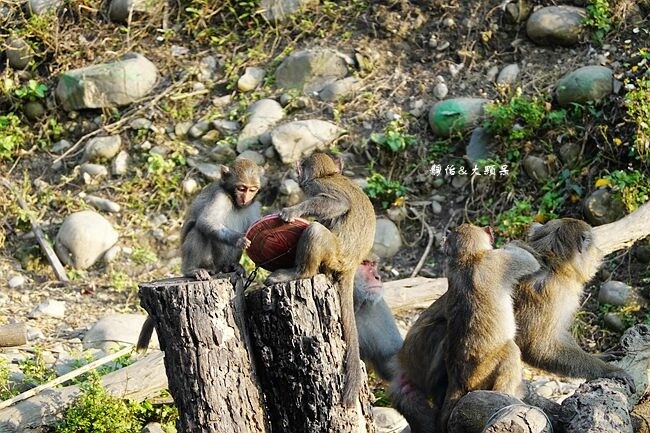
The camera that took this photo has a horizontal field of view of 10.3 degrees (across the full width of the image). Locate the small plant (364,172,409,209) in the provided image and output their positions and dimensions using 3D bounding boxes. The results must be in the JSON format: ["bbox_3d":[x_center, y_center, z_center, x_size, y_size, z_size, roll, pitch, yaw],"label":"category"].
[{"bbox_3d":[0.218,-0.092,12.800,0.155,0.120,0.140,0,6,0],"label":"small plant"}]

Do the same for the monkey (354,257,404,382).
[{"bbox_3d":[0.119,0.347,10.350,0.380,0.480,0.280,4,7,30],"label":"monkey"}]

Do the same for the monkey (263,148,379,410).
[{"bbox_3d":[-0.012,0.171,9.800,0.300,0.660,0.210,4,7,37],"label":"monkey"}]

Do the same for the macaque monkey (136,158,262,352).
[{"bbox_3d":[-0.344,0.107,9.900,0.370,0.500,0.210,6,8,43],"label":"macaque monkey"}]

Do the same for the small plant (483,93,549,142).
[{"bbox_3d":[0.702,-0.365,13.300,0.240,0.170,0.200,0,6,0],"label":"small plant"}]

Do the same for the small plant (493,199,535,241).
[{"bbox_3d":[0.663,0.011,12.700,0.150,0.135,0.135,0,6,0],"label":"small plant"}]

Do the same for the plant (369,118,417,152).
[{"bbox_3d":[0.251,-0.296,13.200,0.165,0.115,0.140,0,6,0],"label":"plant"}]

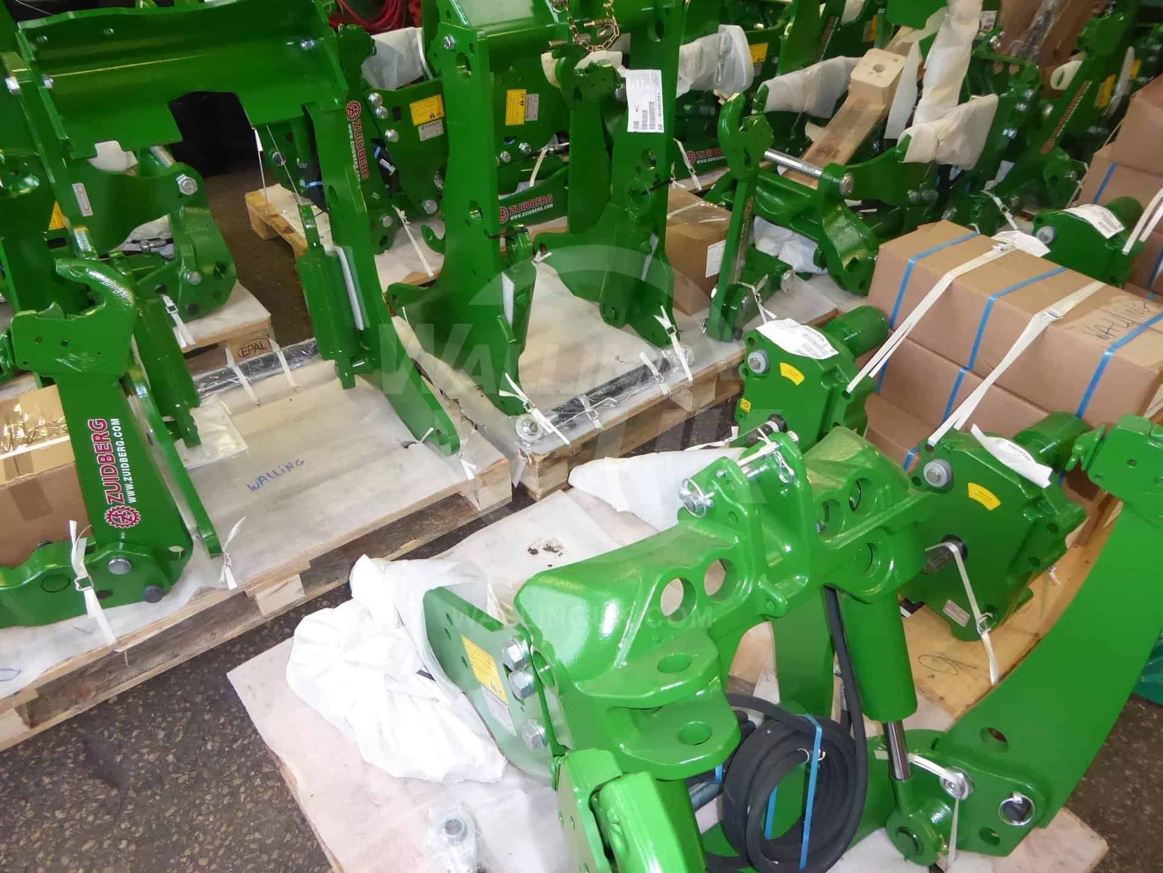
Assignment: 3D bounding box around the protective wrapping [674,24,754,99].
[{"bbox_3d":[0.481,-1.386,3.127,0.400,0.240,0.120,-25,46,-29],"label":"protective wrapping"}]

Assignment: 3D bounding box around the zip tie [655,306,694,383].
[{"bbox_3d":[0.274,-0.268,2.377,0.060,0.140,0.210,-26,47,-31],"label":"zip tie"}]

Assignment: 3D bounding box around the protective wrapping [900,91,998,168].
[{"bbox_3d":[1.121,-0.931,2.604,0.420,0.230,0.090,-25,46,-29],"label":"protective wrapping"}]

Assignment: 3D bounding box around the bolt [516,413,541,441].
[{"bbox_3d":[-0.134,-0.023,2.129,0.062,0.045,0.062,-25,46,-29],"label":"bolt"}]

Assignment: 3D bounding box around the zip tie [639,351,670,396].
[{"bbox_3d":[0.204,-0.174,2.334,0.045,0.050,0.150,-26,47,-31],"label":"zip tie"}]

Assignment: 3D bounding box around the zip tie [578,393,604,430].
[{"bbox_3d":[0.026,-0.064,2.194,0.040,0.040,0.110,-26,47,-31],"label":"zip tie"}]

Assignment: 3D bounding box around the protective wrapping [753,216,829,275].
[{"bbox_3d":[0.704,-0.644,2.804,0.210,0.200,0.280,-25,46,-29],"label":"protective wrapping"}]

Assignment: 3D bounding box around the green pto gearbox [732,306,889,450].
[{"bbox_3d":[0.520,-0.071,1.938,0.385,0.401,0.290,-26,47,-31],"label":"green pto gearbox"}]

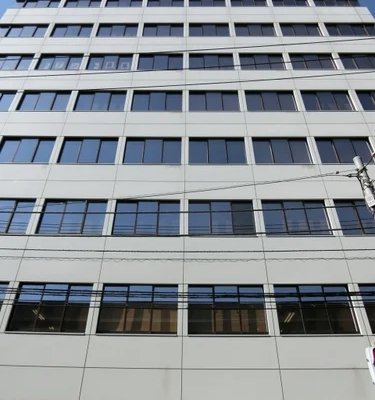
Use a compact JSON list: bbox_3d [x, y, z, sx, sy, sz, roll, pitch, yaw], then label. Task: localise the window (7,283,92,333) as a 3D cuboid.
[{"bbox_3d":[-4.451,3.581,11.834,2.546,1.668,0.200,0,-38,0],"label":"window"}]

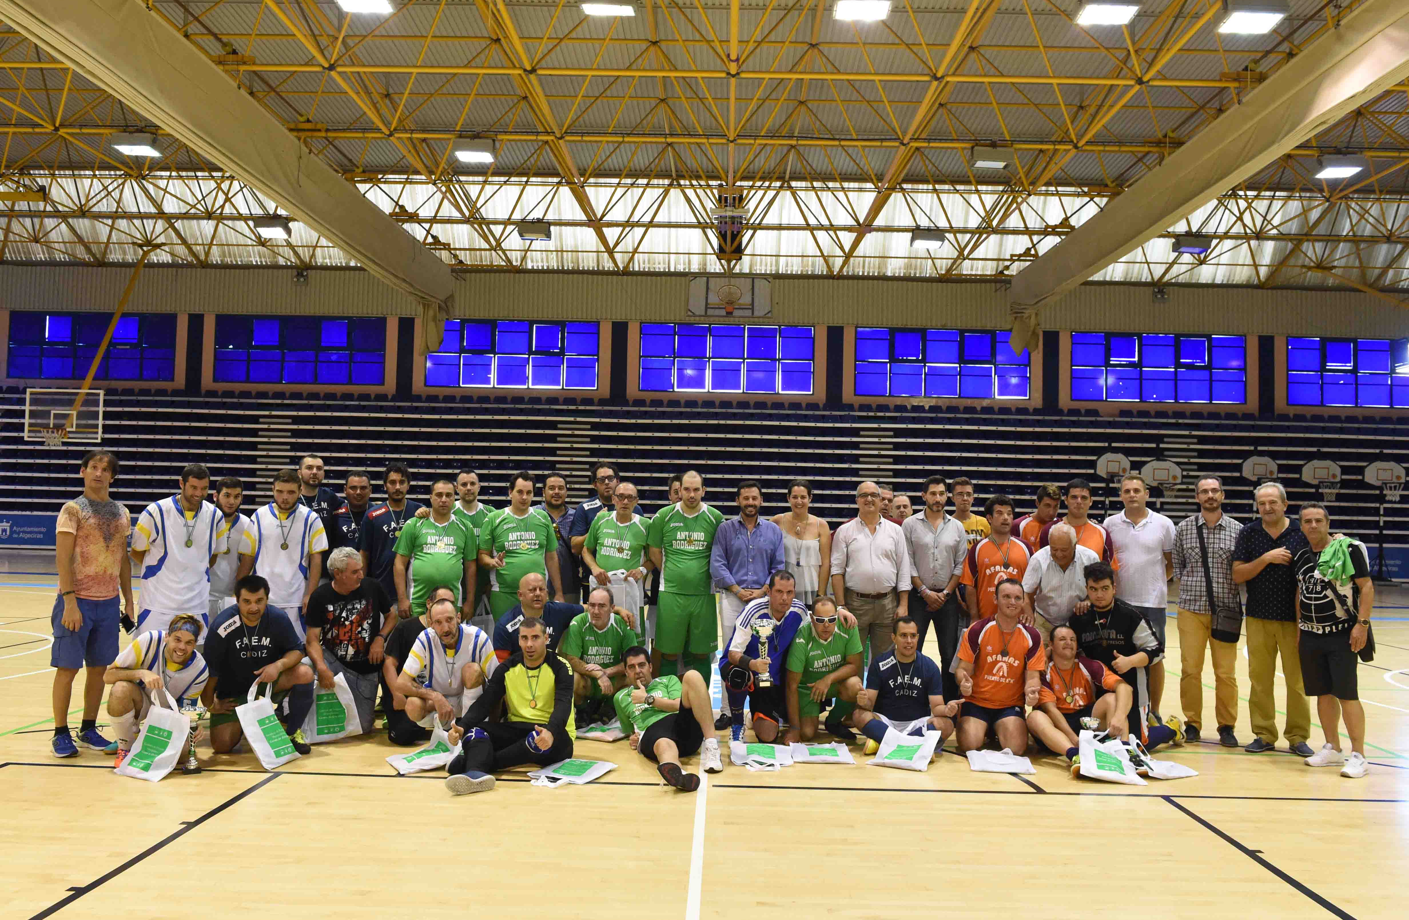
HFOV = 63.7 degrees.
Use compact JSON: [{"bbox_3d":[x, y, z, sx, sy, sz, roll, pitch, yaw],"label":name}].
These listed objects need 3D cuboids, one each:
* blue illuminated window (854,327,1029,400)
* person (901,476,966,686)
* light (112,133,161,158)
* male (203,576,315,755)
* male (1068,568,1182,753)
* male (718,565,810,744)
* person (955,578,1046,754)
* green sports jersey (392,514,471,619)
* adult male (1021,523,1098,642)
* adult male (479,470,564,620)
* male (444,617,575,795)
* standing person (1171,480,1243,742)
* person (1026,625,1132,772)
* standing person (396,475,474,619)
[{"bbox_3d":[6.276,-2.522,29.653,4.580,1.800,0.150,1,-2,1],"label":"blue illuminated window"},{"bbox_3d":[1.651,1.012,8.191,0.500,1.781,0.330,1,-2,8],"label":"person"},{"bbox_3d":[-10.145,-5.621,20.258,0.660,0.220,0.600,1,-2,1],"label":"light"},{"bbox_3d":[-2.781,1.239,7.107,0.660,1.040,0.750,2,-2,-17],"label":"male"},{"bbox_3d":[2.803,1.301,7.636,0.660,1.203,0.750,0,-3,31],"label":"male"},{"bbox_3d":[0.404,1.274,7.501,0.600,1.120,0.720,1,-2,9],"label":"male"},{"bbox_3d":[1.973,1.337,7.540,0.580,1.100,0.680,1,-2,14],"label":"person"},{"bbox_3d":[-1.939,0.751,8.106,0.580,0.720,0.360,2,-2,-12],"label":"green sports jersey"},{"bbox_3d":[2.436,1.179,7.773,0.540,1.470,0.520,1,-3,9],"label":"adult male"},{"bbox_3d":[-1.297,0.959,7.955,0.570,1.745,0.370,2,-2,-5],"label":"adult male"},{"bbox_3d":[-1.102,1.335,6.434,0.650,0.850,0.980,1,-2,10],"label":"male"},{"bbox_3d":[3.412,1.008,7.709,0.490,1.800,0.360,1,-2,17],"label":"standing person"},{"bbox_3d":[2.304,1.456,6.971,0.670,0.800,0.820,1,-2,1],"label":"person"},{"bbox_3d":[-1.947,0.979,8.143,0.580,1.690,0.370,2,-3,-8],"label":"standing person"}]

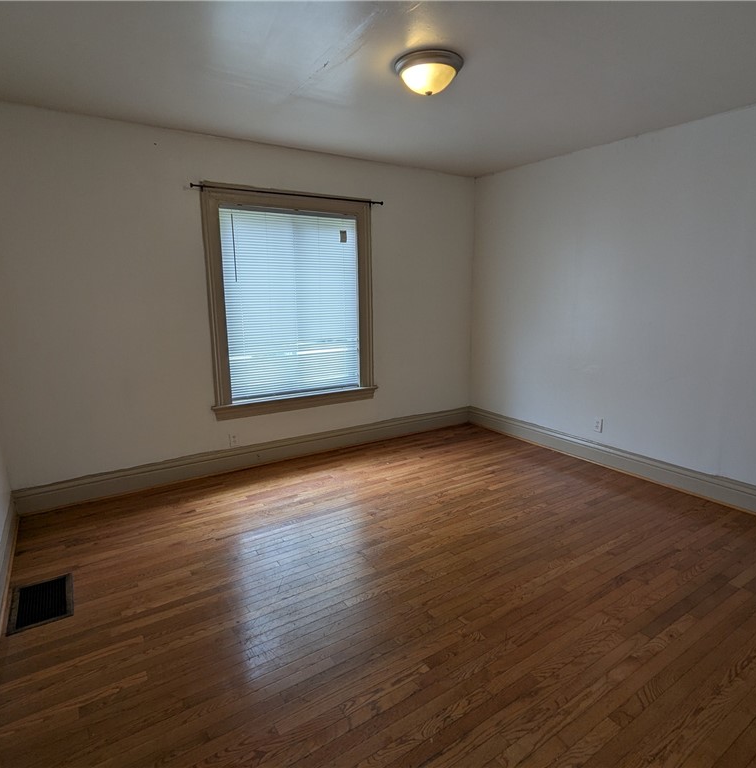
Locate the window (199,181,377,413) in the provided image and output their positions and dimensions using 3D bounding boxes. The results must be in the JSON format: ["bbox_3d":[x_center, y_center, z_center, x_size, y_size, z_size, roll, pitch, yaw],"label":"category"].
[{"bbox_3d":[-0.660,-0.659,3.982,1.485,1.775,0.110,-8,14,-32],"label":"window"}]

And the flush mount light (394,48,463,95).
[{"bbox_3d":[0.254,-1.510,2.343,0.340,0.149,0.340,0,12,0],"label":"flush mount light"}]

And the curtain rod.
[{"bbox_3d":[-0.641,-1.490,3.766,1.610,0.045,0.075,-8,14,-32],"label":"curtain rod"}]

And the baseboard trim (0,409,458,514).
[{"bbox_3d":[-0.702,0.563,4.185,4.062,0.186,0.025,-8,14,-32],"label":"baseboard trim"}]

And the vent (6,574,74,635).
[{"bbox_3d":[-1.622,1.047,2.288,0.246,0.015,0.387,-8,14,-32],"label":"vent"}]

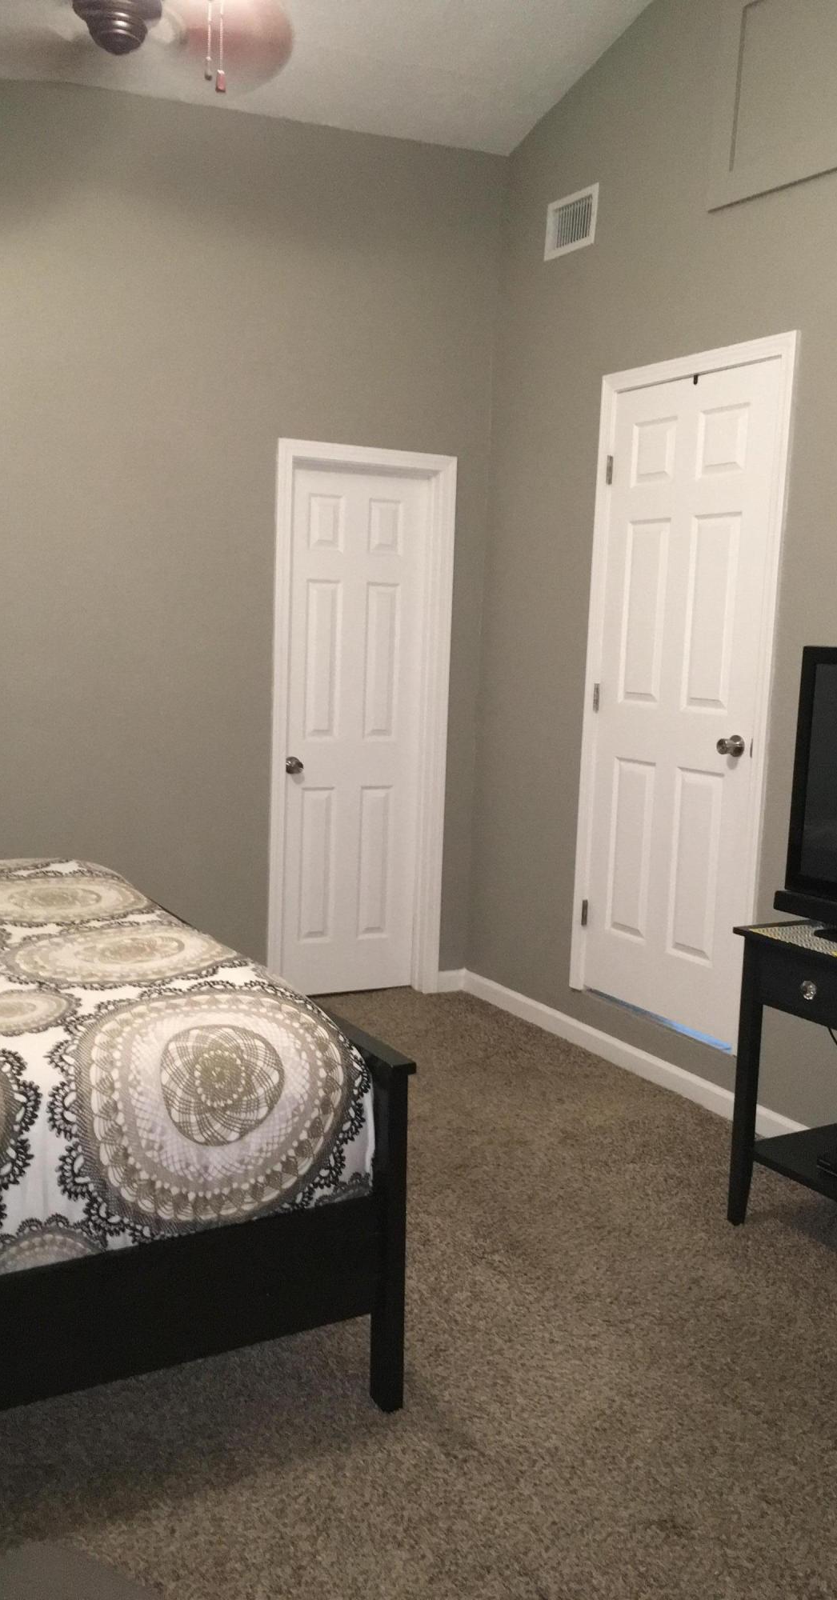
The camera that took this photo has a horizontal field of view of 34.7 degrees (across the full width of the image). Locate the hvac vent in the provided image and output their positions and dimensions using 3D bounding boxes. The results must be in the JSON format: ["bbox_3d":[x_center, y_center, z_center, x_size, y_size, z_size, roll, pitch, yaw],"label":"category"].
[{"bbox_3d":[0.521,-1.998,4.641,0.030,0.192,0.302,-2,9,-28],"label":"hvac vent"}]

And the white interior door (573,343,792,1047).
[{"bbox_3d":[0.811,-0.295,4.244,0.050,2.030,0.766,-2,9,-28],"label":"white interior door"}]

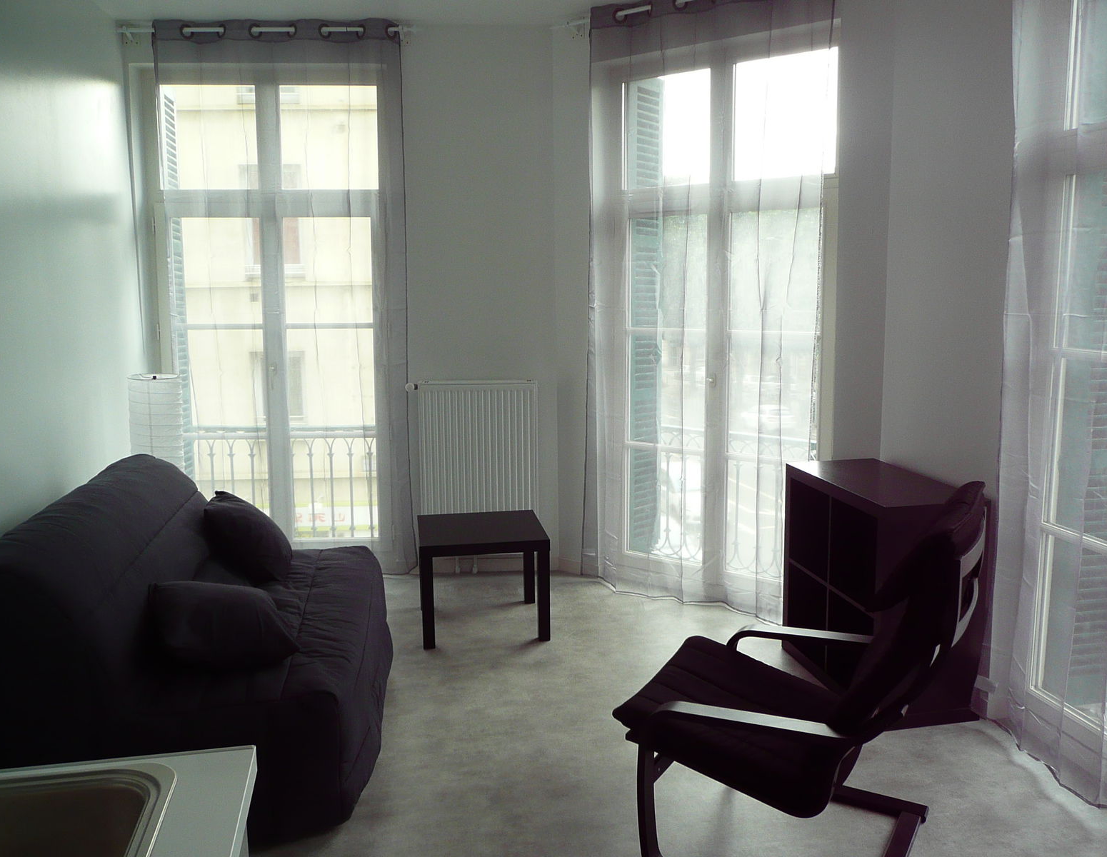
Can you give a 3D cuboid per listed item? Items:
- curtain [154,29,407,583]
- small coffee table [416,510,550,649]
[{"bbox_3d":[-1.333,-0.598,4.632,1.210,2.790,0.100,-1,7,-6],"label":"curtain"},{"bbox_3d":[-0.325,0.669,4.169,0.550,0.450,0.550,-1,7,-9],"label":"small coffee table"}]

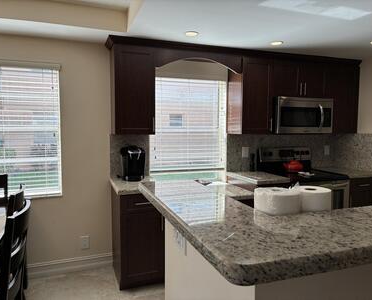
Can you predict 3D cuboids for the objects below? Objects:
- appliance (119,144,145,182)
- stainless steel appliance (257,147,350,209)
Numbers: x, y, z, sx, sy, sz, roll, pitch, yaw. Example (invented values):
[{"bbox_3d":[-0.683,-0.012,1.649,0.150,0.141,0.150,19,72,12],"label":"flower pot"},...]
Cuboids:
[{"bbox_3d":[-0.549,0.129,3.082,0.240,0.345,0.305,-1,4,-14],"label":"appliance"},{"bbox_3d":[1.345,0.602,3.542,0.762,1.200,0.690,-1,5,-19],"label":"stainless steel appliance"}]

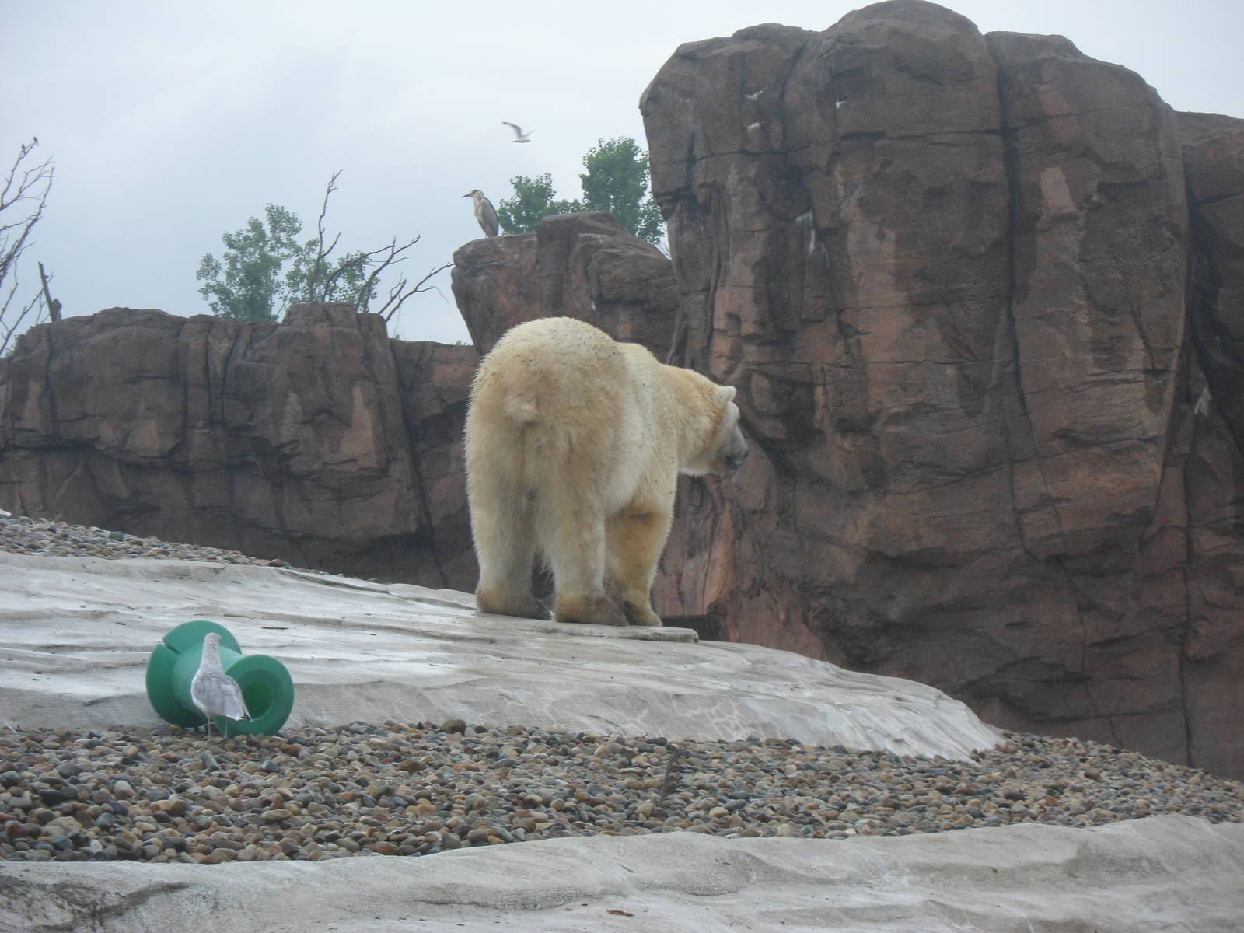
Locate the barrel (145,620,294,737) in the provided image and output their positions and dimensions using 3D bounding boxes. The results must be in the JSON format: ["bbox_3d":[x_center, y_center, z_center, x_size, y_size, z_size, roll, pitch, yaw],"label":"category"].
[{"bbox_3d":[-1.546,0.850,28.000,0.425,0.425,0.480,0,12,-30],"label":"barrel"}]

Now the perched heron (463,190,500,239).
[{"bbox_3d":[-1.171,-2.103,60.000,0.290,0.400,0.160,0,0,-22],"label":"perched heron"}]

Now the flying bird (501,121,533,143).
[{"bbox_3d":[-1.512,-4.867,105.000,0.400,0.310,0.760,0,0,41],"label":"flying bird"}]

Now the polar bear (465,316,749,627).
[{"bbox_3d":[-0.006,0.019,32.000,0.780,1.340,1.900,0,0,20],"label":"polar bear"}]

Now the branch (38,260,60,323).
[{"bbox_3d":[-4.600,-1.405,58.000,0.170,0.490,0.150,0,0,0],"label":"branch"}]

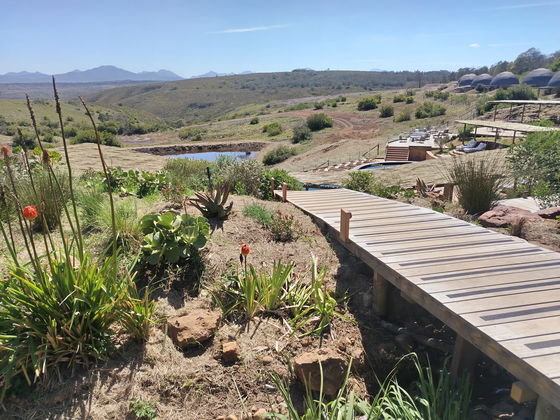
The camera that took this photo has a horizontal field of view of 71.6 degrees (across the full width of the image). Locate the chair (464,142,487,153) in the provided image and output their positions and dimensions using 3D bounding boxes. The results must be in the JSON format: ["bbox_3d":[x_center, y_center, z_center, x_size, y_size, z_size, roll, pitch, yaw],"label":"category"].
[{"bbox_3d":[18.125,-5.794,36.000,1.900,0.750,0.750,-11,21,-28],"label":"chair"}]

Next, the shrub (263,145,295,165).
[{"bbox_3d":[-0.153,-5.644,39.188,3.229,1.931,2.422,0,19,0],"label":"shrub"}]

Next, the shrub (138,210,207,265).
[{"bbox_3d":[-1.060,0.286,3.900,0.670,0.480,0.620,-6,19,-16],"label":"shrub"}]

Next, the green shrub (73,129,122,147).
[{"bbox_3d":[-24.910,-9.814,52.609,6.131,2.422,3.679,0,19,0],"label":"green shrub"}]

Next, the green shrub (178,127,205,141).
[{"bbox_3d":[-15.042,-12.967,65.635,4.285,2.259,3.214,0,19,0],"label":"green shrub"}]

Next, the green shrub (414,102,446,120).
[{"bbox_3d":[24.030,-15.887,62.000,4.900,2.400,3.800,6,20,20],"label":"green shrub"}]

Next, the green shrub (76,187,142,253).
[{"bbox_3d":[-2.030,0.078,4.540,0.686,0.683,0.617,0,19,0],"label":"green shrub"}]

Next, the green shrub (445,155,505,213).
[{"bbox_3d":[2.971,-0.388,5.768,0.769,0.820,0.731,0,19,0],"label":"green shrub"}]

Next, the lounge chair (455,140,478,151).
[{"bbox_3d":[18.011,-6.196,37.300,1.900,0.750,0.750,-11,21,-28],"label":"lounge chair"}]

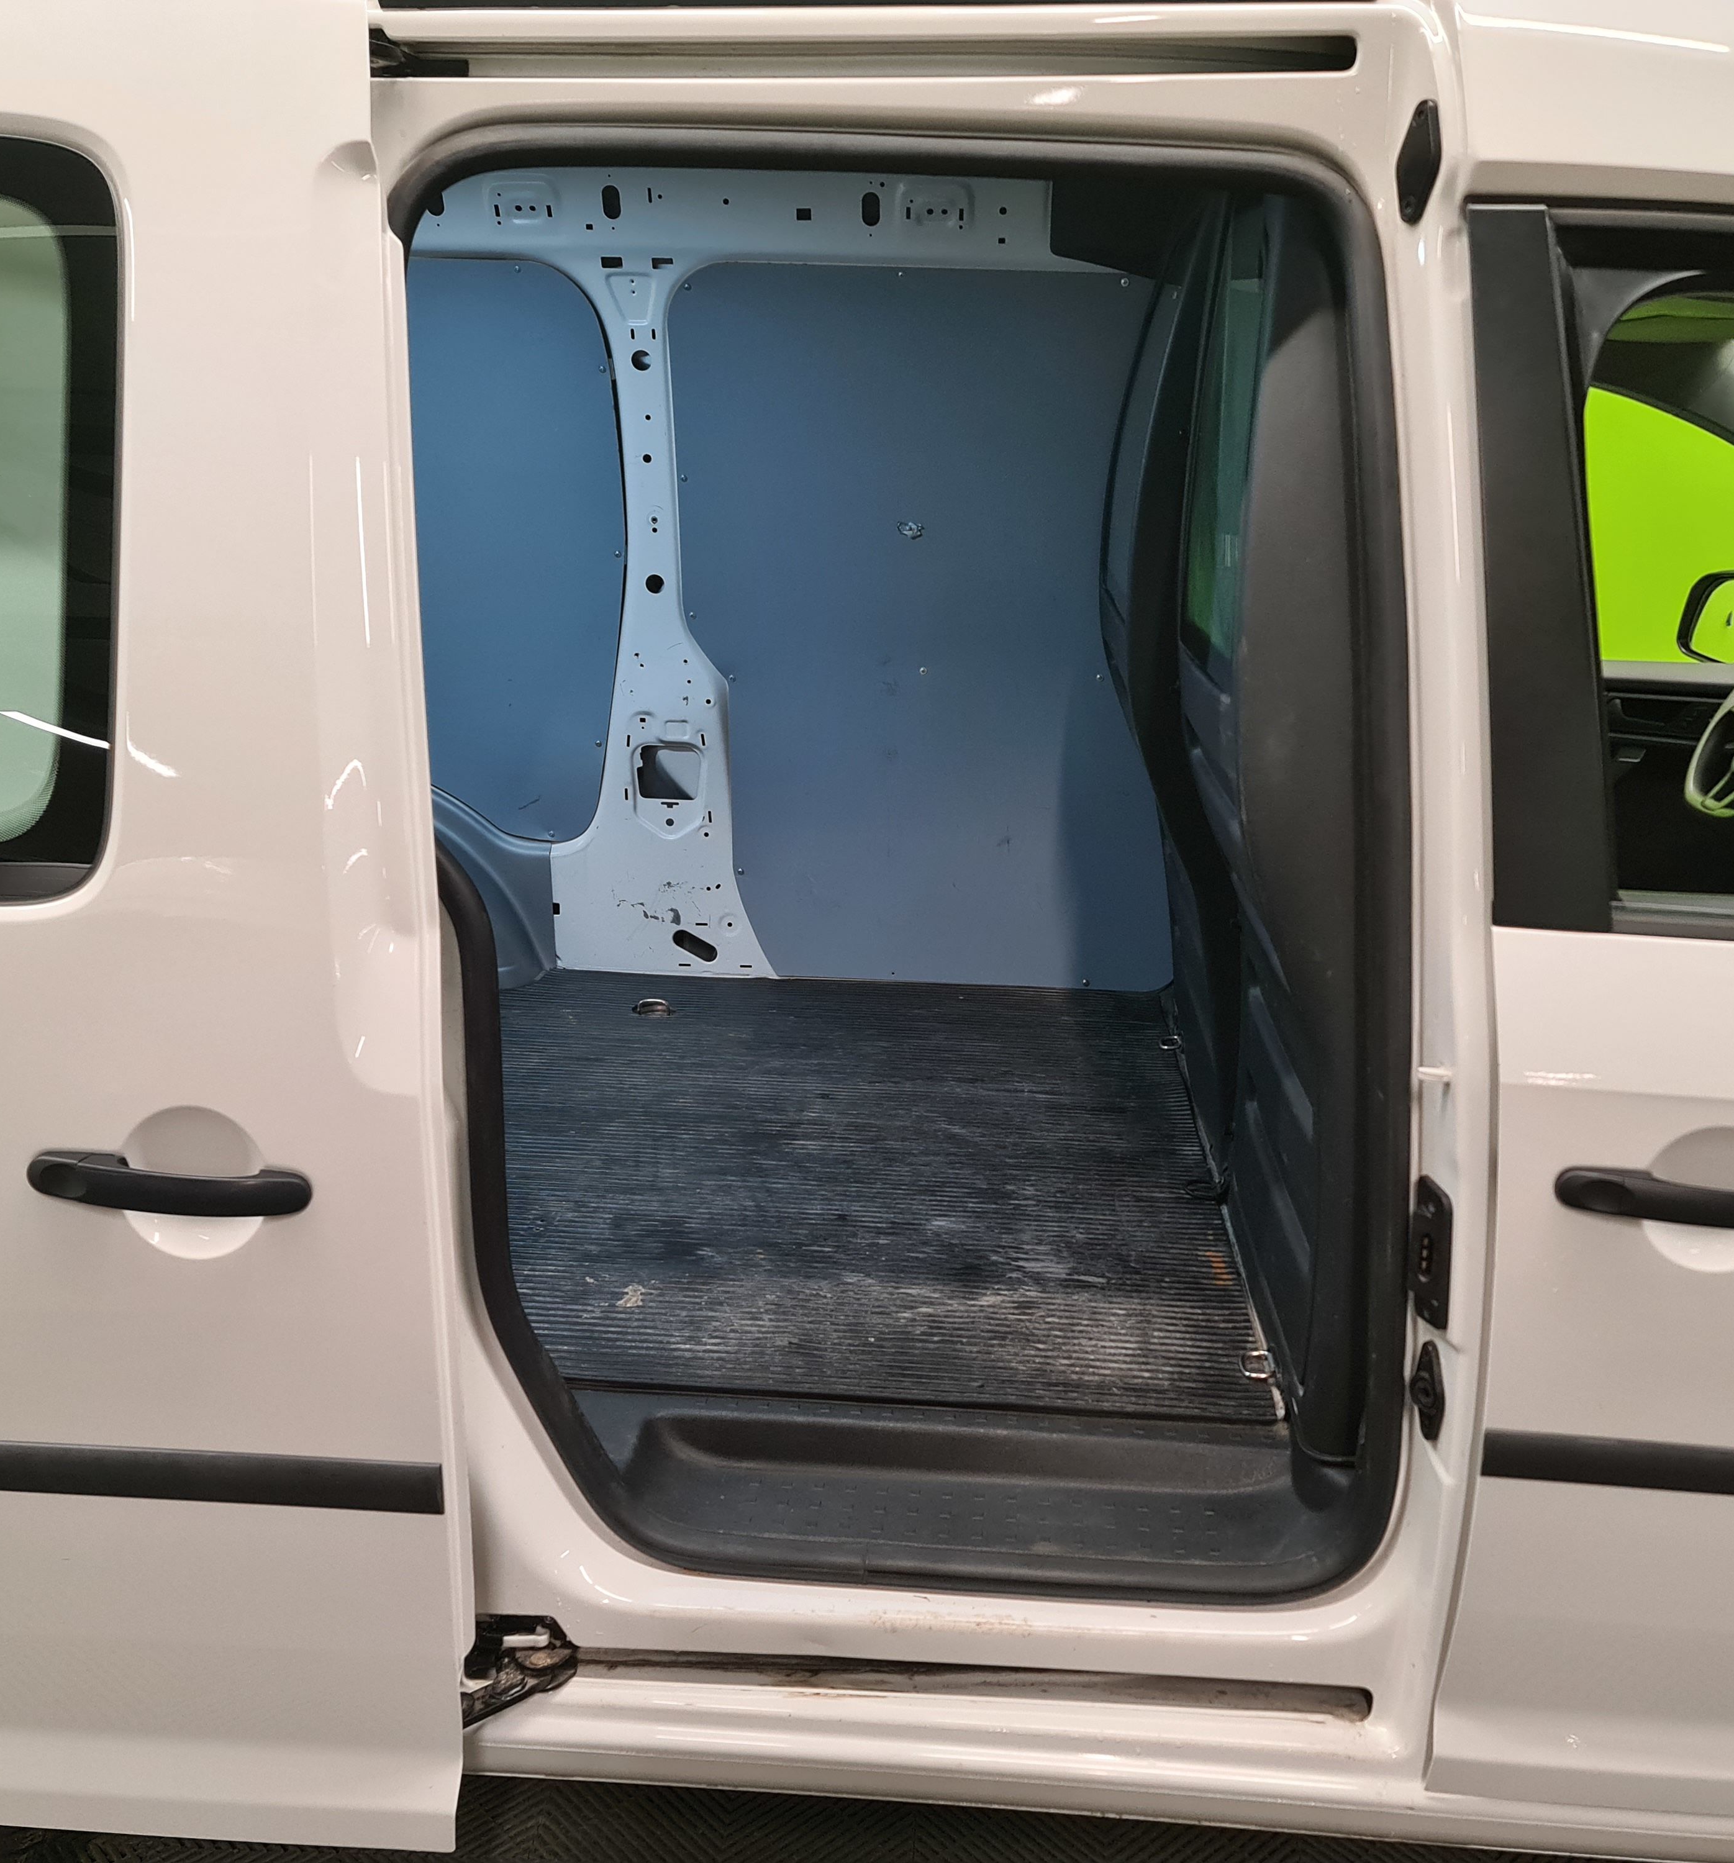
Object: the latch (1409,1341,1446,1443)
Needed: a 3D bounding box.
[{"bbox_3d":[0.427,0.350,1.365,0.018,0.072,0.033,-5,16,-23],"label":"latch"}]

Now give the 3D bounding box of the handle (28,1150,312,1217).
[{"bbox_3d":[-0.463,0.168,1.191,0.194,0.028,0.042,2,15,4],"label":"handle"}]

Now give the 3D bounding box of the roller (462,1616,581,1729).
[{"bbox_3d":[-0.291,0.590,1.446,0.105,0.052,0.105,2,15,4],"label":"roller"}]

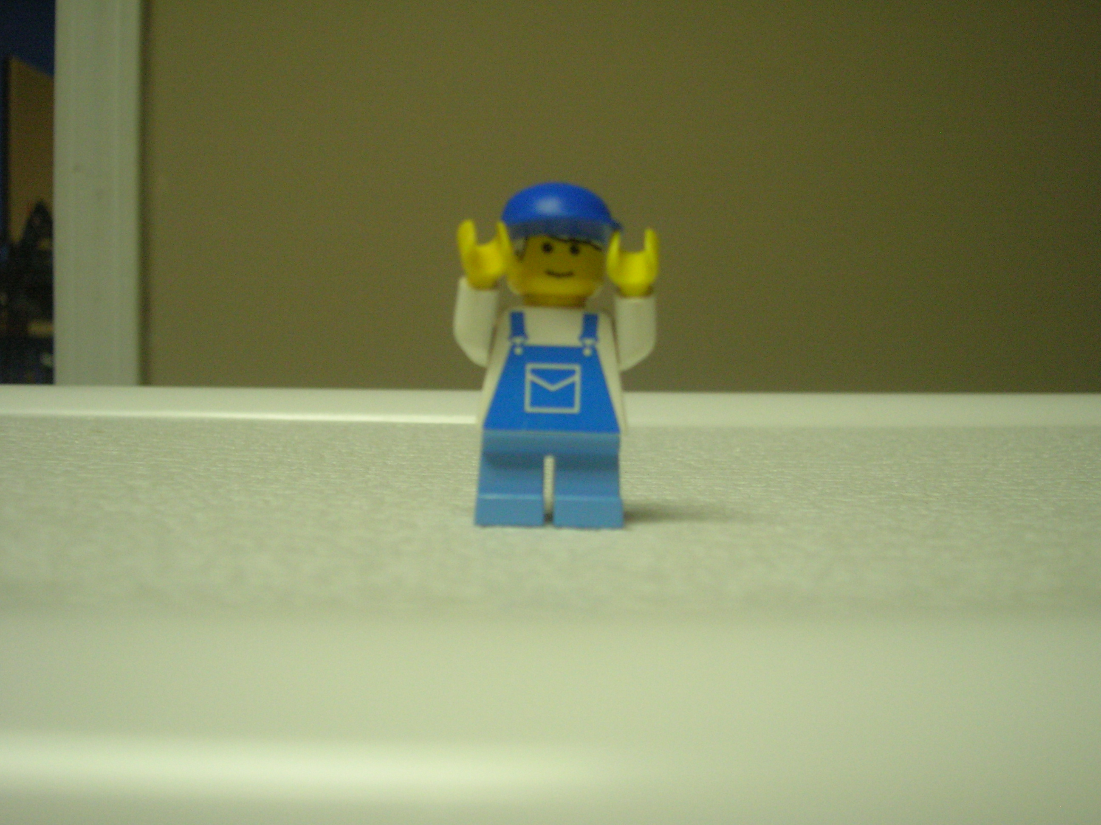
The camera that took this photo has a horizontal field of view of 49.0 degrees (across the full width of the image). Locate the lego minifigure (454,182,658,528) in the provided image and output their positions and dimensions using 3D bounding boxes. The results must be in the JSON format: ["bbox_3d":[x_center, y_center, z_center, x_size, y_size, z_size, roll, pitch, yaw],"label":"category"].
[{"bbox_3d":[0.001,-0.007,0.129,0.021,0.037,0.017,1,1,0],"label":"lego minifigure"}]

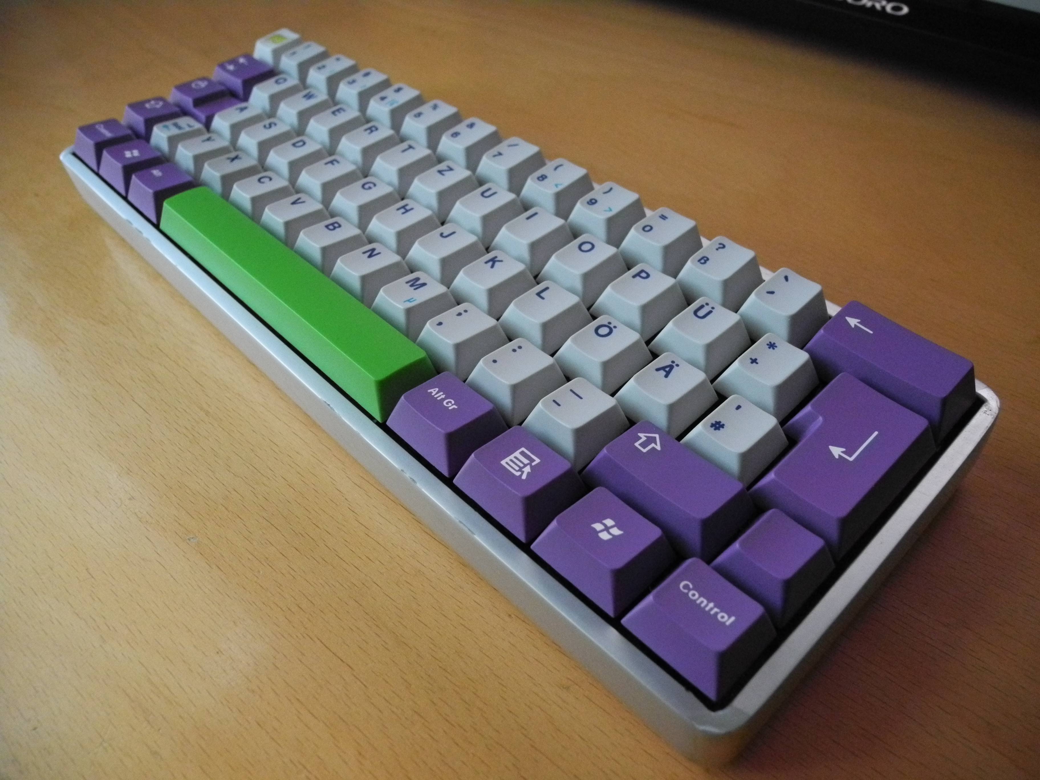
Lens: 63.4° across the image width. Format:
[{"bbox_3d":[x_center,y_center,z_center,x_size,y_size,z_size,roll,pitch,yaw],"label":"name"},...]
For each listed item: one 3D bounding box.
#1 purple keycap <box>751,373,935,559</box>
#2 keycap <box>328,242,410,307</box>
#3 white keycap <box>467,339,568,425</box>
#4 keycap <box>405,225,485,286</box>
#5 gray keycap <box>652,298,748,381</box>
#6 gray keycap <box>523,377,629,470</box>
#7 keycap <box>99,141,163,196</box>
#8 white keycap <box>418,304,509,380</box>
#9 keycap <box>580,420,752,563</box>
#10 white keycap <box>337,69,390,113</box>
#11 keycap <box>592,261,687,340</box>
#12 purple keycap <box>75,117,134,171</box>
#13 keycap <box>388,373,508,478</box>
[{"bbox_3d":[0.064,0.013,0.170,0.037,0.008,0.028,-38,54,-24],"label":"purple keycap"},{"bbox_3d":[-0.041,-0.032,0.225,0.018,0.009,0.018,-38,54,-24],"label":"keycap"},{"bbox_3d":[-0.002,-0.004,0.194,0.018,0.009,0.018,-38,54,-24],"label":"white keycap"},{"bbox_3d":[-0.020,-0.038,0.228,0.018,0.007,0.018,-38,54,-24],"label":"keycap"},{"bbox_3d":[0.042,-0.013,0.198,0.018,0.008,0.018,-38,54,-24],"label":"gray keycap"},{"bbox_3d":[0.012,0.005,0.183,0.018,0.009,0.018,-38,54,-24],"label":"gray keycap"},{"bbox_3d":[-0.129,-0.075,0.279,0.018,0.009,0.023,-38,54,-24],"label":"keycap"},{"bbox_3d":[-0.015,-0.013,0.204,0.018,0.009,0.018,-38,54,-24],"label":"white keycap"},{"bbox_3d":[0.029,0.018,0.169,0.018,0.009,0.032,-38,54,-24],"label":"keycap"},{"bbox_3d":[-0.054,-0.103,0.291,0.018,0.009,0.018,-38,54,-24],"label":"white keycap"},{"bbox_3d":[0.029,-0.023,0.207,0.018,0.008,0.018,-38,54,-24],"label":"keycap"},{"bbox_3d":[-0.145,-0.087,0.292,0.018,0.009,0.023,-38,54,-24],"label":"purple keycap"},{"bbox_3d":[-0.017,0.005,0.188,0.018,0.009,0.023,-38,54,-24],"label":"keycap"}]

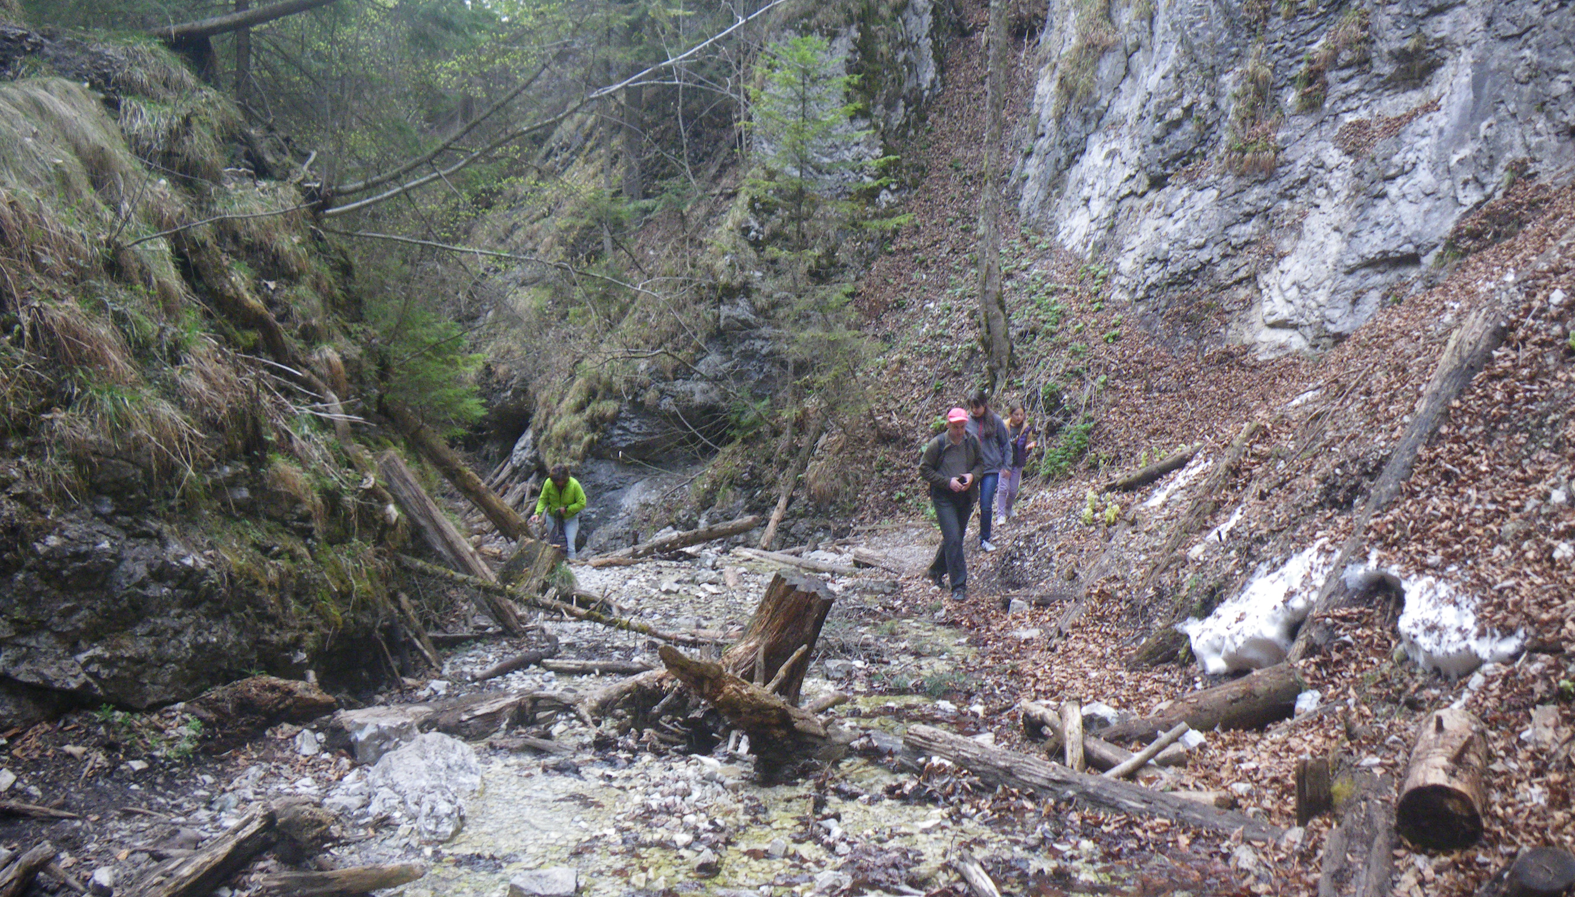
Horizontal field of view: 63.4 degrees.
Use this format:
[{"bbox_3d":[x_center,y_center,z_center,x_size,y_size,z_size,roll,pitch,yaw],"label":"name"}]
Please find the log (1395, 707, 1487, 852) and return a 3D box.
[{"bbox_3d":[2.390,1.165,4.611,0.290,0.290,0.740,0,12,31],"label":"log"}]

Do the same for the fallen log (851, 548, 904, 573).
[{"bbox_3d":[1.008,1.273,14.400,0.250,0.220,0.700,2,3,-41],"label":"fallen log"}]

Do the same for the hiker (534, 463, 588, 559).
[{"bbox_3d":[-3.118,0.921,17.500,0.660,1.470,0.480,1,-1,-7],"label":"hiker"}]

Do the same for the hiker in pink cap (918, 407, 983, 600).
[{"bbox_3d":[1.459,0.495,11.400,0.570,1.730,0.500,1,-1,0],"label":"hiker in pink cap"}]

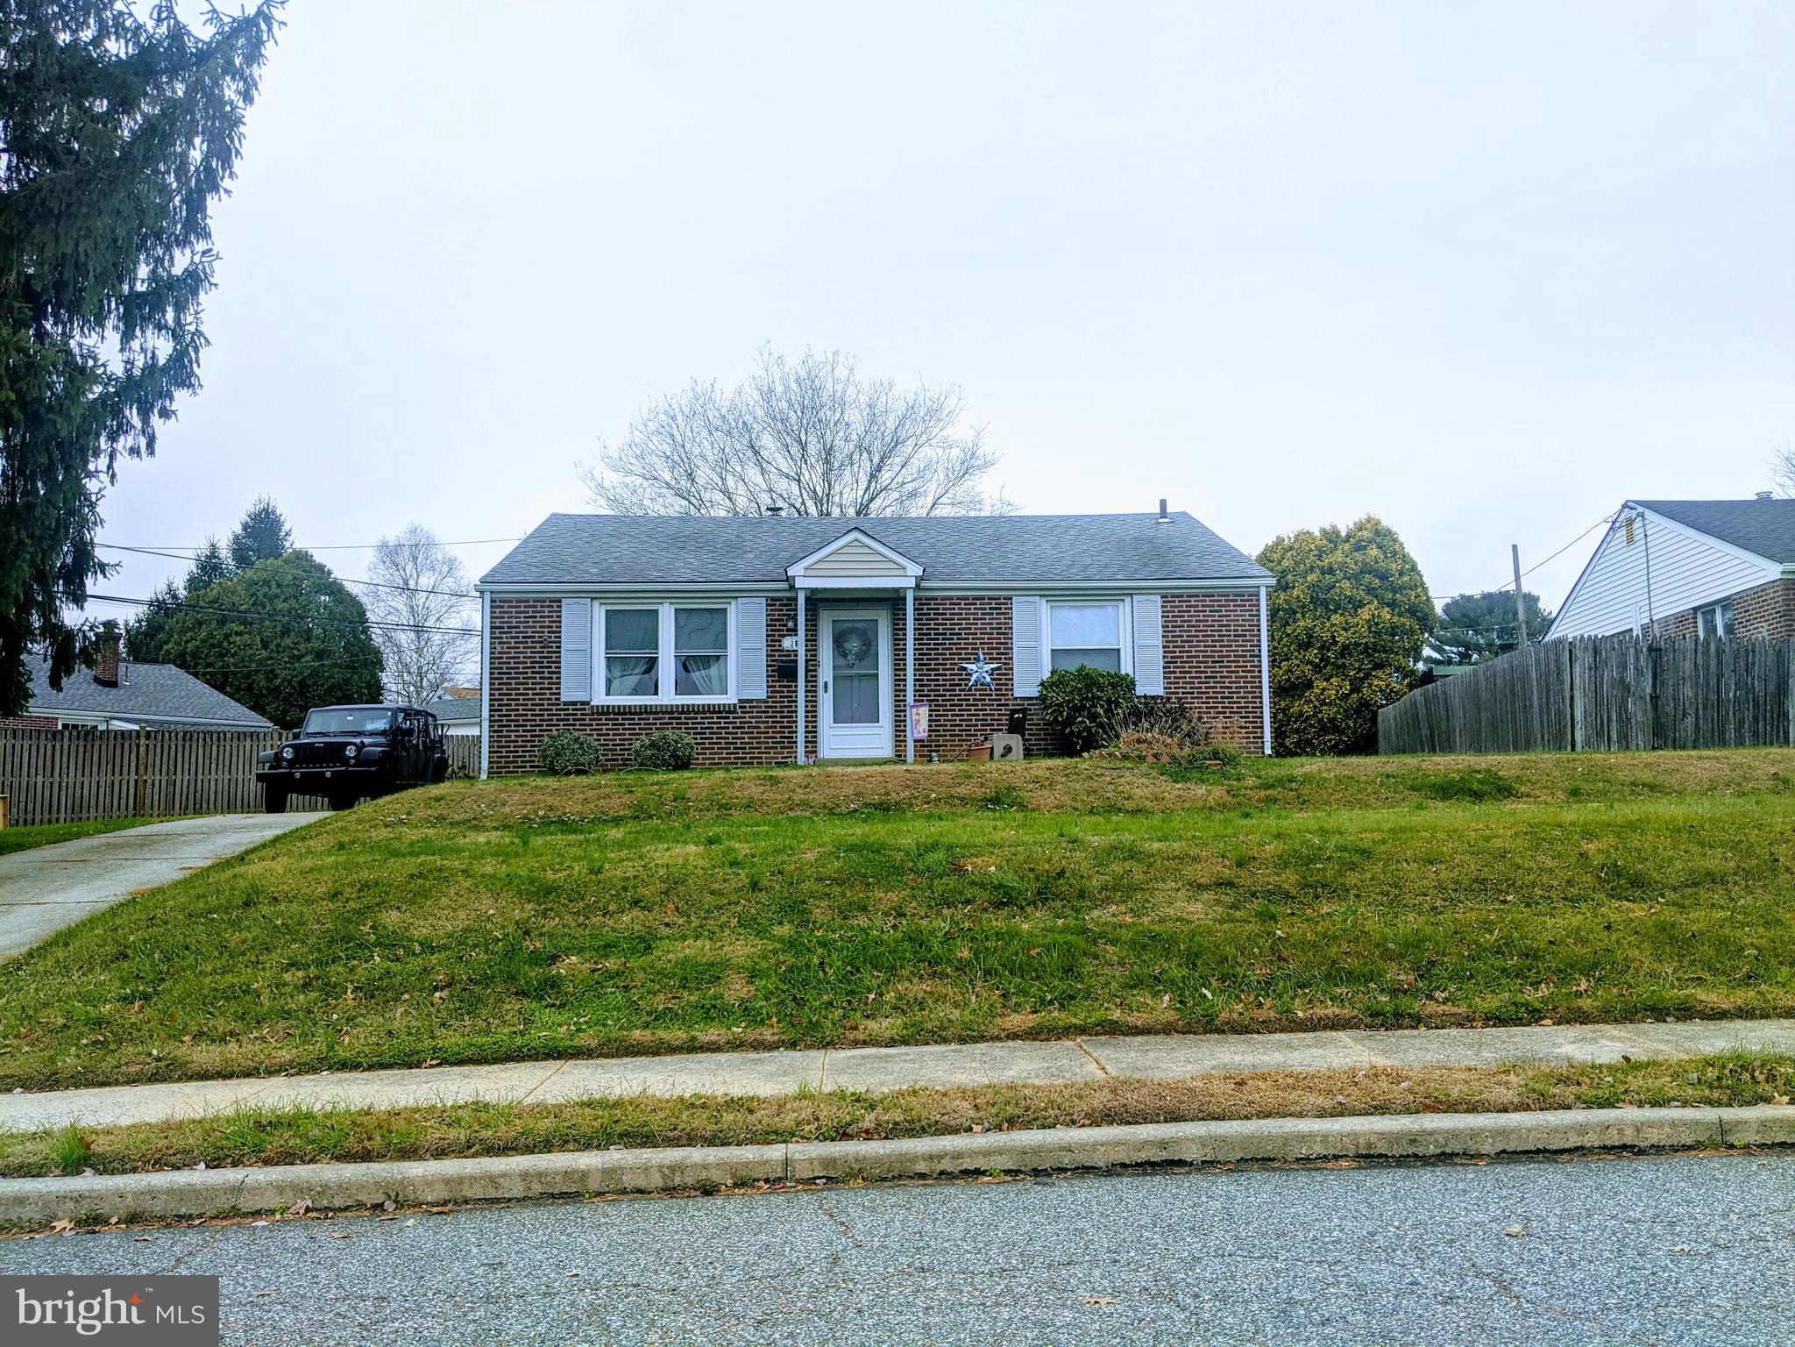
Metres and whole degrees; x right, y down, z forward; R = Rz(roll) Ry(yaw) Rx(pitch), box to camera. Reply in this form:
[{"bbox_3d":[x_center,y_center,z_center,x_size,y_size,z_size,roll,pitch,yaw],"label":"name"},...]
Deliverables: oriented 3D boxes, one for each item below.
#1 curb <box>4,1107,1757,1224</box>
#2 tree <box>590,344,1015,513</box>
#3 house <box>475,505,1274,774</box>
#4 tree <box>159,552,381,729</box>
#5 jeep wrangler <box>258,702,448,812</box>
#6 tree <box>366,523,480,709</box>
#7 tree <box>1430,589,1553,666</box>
[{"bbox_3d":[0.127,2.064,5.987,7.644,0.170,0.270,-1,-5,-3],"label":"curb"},{"bbox_3d":[-2.578,-2.927,36.512,11.300,11.496,11.300,-1,-5,0],"label":"tree"},{"bbox_3d":[-0.459,-0.567,23.075,10.750,4.500,9.800,0,-5,-3],"label":"house"},{"bbox_3d":[-19.671,0.213,43.657,6.900,8.080,6.900,-1,-5,0],"label":"tree"},{"bbox_3d":[-9.206,1.460,24.265,1.900,1.840,4.600,0,-5,-4],"label":"jeep wrangler"},{"bbox_3d":[-17.565,-0.309,51.558,4.600,10.409,4.600,-1,-5,0],"label":"tree"},{"bbox_3d":[24.651,0.409,57.671,5.300,7.760,5.300,-1,-5,0],"label":"tree"}]

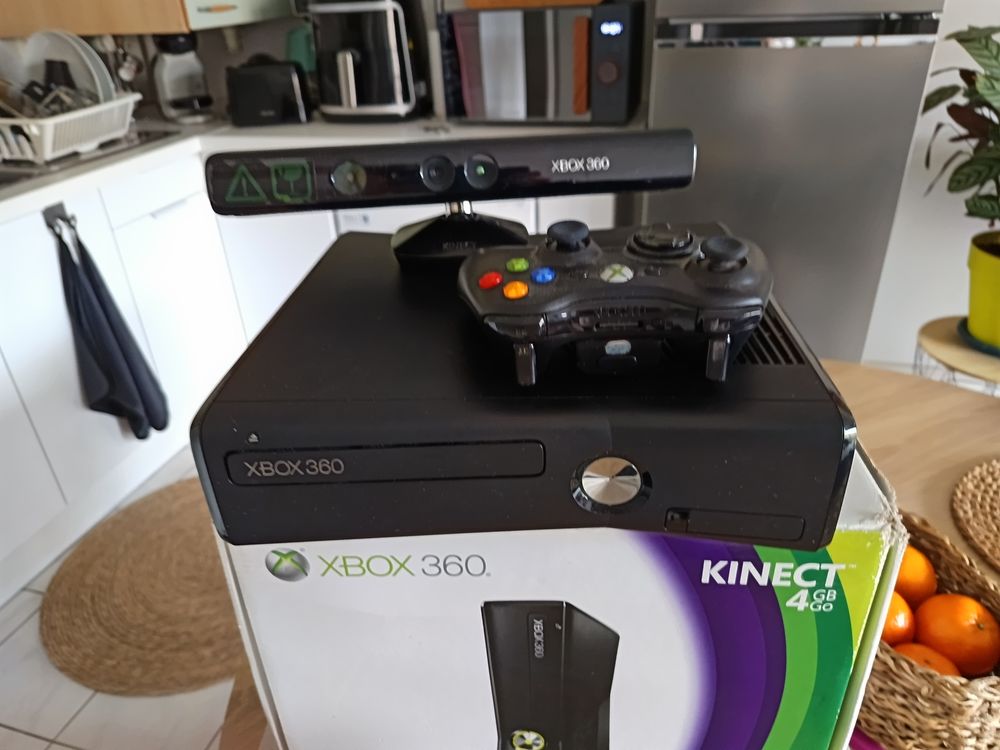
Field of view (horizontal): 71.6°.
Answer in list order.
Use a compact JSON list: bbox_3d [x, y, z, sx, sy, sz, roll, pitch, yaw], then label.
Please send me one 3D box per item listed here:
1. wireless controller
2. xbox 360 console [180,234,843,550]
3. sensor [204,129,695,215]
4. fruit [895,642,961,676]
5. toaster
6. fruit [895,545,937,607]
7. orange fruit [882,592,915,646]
[{"bbox_3d":[0.053,-0.047,0.338,0.153,0.057,0.106,1,29,7],"label":"wireless controller"},{"bbox_3d":[0.014,-0.016,0.413,0.270,0.075,0.264,0,29,4],"label":"xbox 360 console"},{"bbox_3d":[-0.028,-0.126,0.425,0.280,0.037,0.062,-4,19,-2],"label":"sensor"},{"bbox_3d":[0.301,0.225,0.502,0.059,0.056,0.059,6,30,15],"label":"fruit"},{"bbox_3d":[-0.733,-0.899,2.203,0.240,0.180,0.155,-3,29,-1],"label":"toaster"},{"bbox_3d":[0.339,0.176,0.587,0.059,0.056,0.059,6,30,15],"label":"fruit"},{"bbox_3d":[0.298,0.199,0.547,0.059,0.056,0.059,6,30,15],"label":"orange fruit"}]

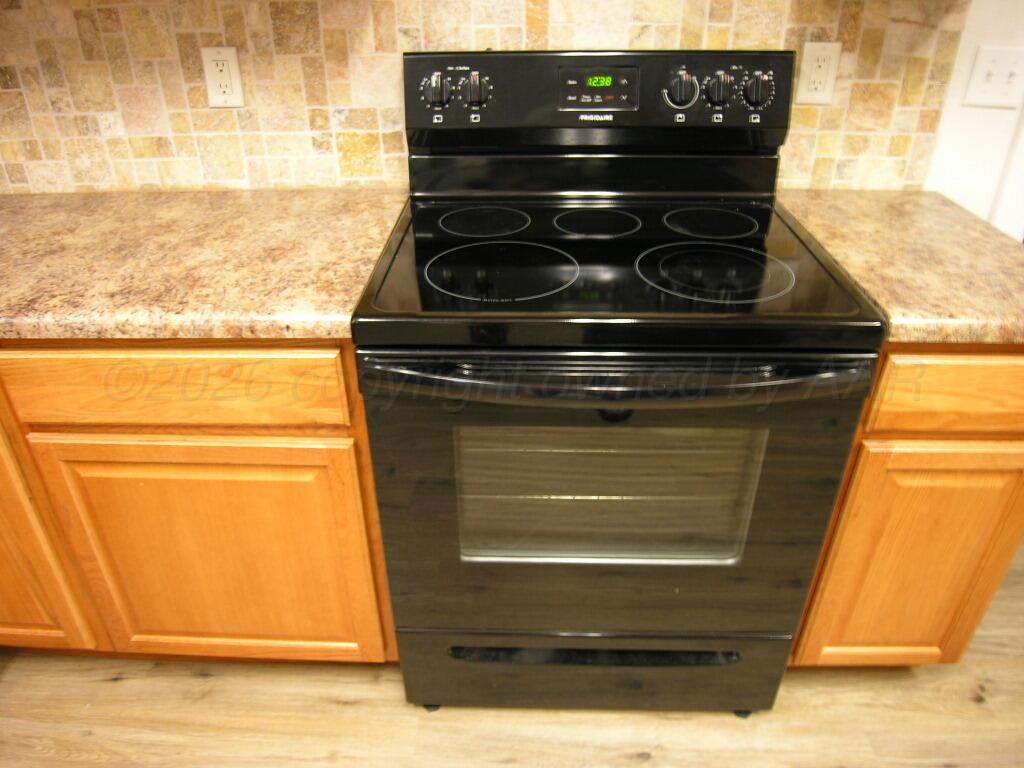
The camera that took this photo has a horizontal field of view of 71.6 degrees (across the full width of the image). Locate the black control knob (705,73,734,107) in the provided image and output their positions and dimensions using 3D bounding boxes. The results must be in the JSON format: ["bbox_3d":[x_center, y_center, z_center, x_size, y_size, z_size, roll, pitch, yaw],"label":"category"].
[{"bbox_3d":[0.404,-0.568,1.367,0.046,0.046,0.029,0,13,2],"label":"black control knob"}]

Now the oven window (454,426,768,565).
[{"bbox_3d":[0.155,0.189,1.181,0.490,0.295,0.020,0,32,2],"label":"oven window"}]

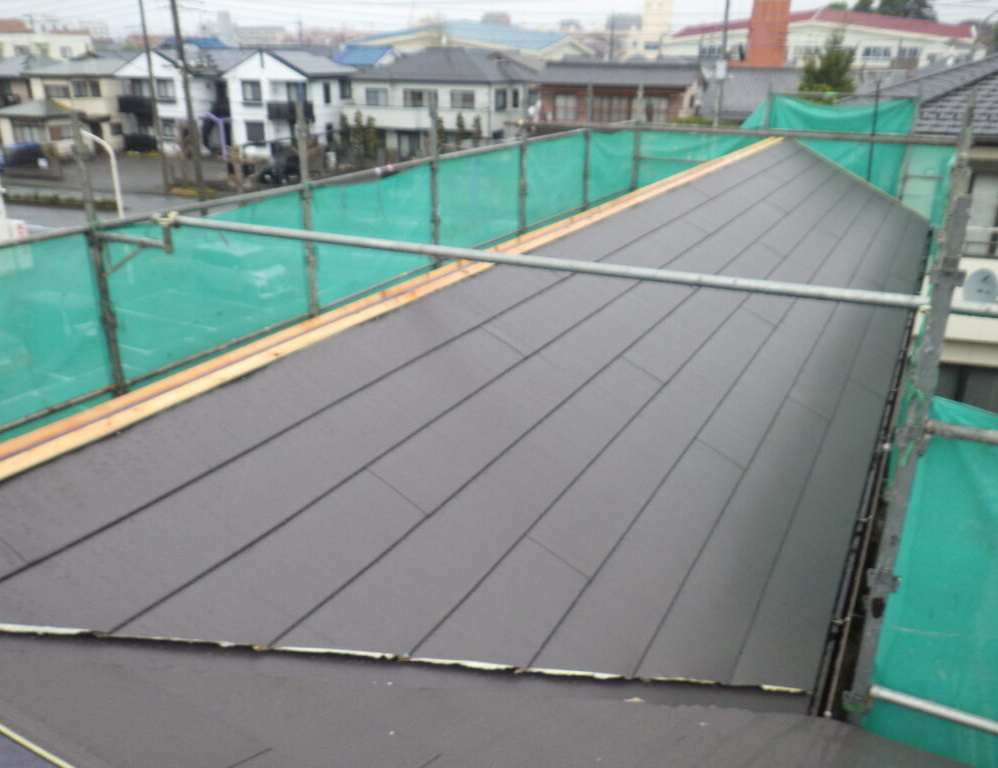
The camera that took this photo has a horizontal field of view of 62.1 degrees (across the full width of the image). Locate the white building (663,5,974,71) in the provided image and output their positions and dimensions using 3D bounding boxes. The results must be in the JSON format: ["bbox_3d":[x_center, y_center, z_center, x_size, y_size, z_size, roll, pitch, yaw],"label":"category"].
[{"bbox_3d":[44.188,-44.226,114.101,37.393,12.700,16.000,10,24,26],"label":"white building"}]

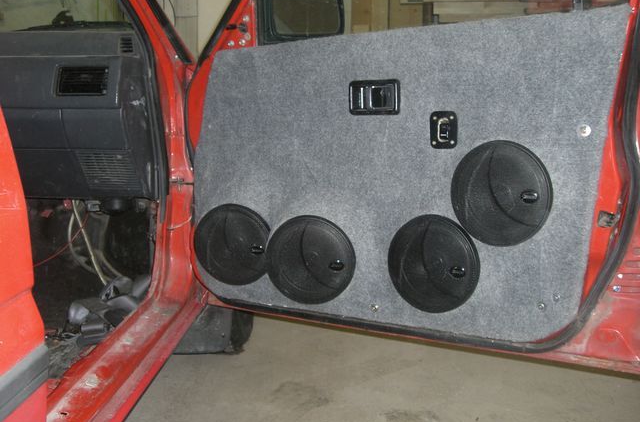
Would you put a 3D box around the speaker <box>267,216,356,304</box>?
[{"bbox_3d":[-0.019,0.098,1.417,0.184,0.184,0.040,2,9,18],"label":"speaker"}]

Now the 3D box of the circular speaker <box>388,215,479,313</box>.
[{"bbox_3d":[0.209,0.098,1.304,0.184,0.184,0.040,4,7,34],"label":"circular speaker"}]

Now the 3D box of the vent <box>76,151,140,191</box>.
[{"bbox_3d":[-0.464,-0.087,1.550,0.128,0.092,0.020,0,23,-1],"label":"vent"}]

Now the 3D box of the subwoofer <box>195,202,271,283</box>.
[{"bbox_3d":[-0.185,0.074,1.527,0.184,0.184,0.040,2,10,21],"label":"subwoofer"}]

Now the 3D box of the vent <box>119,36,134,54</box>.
[{"bbox_3d":[-0.410,-0.353,1.490,0.034,0.038,0.015,0,5,-1],"label":"vent"}]

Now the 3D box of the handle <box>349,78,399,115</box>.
[{"bbox_3d":[0.102,-0.214,1.333,0.109,0.066,0.025,4,7,34],"label":"handle"}]

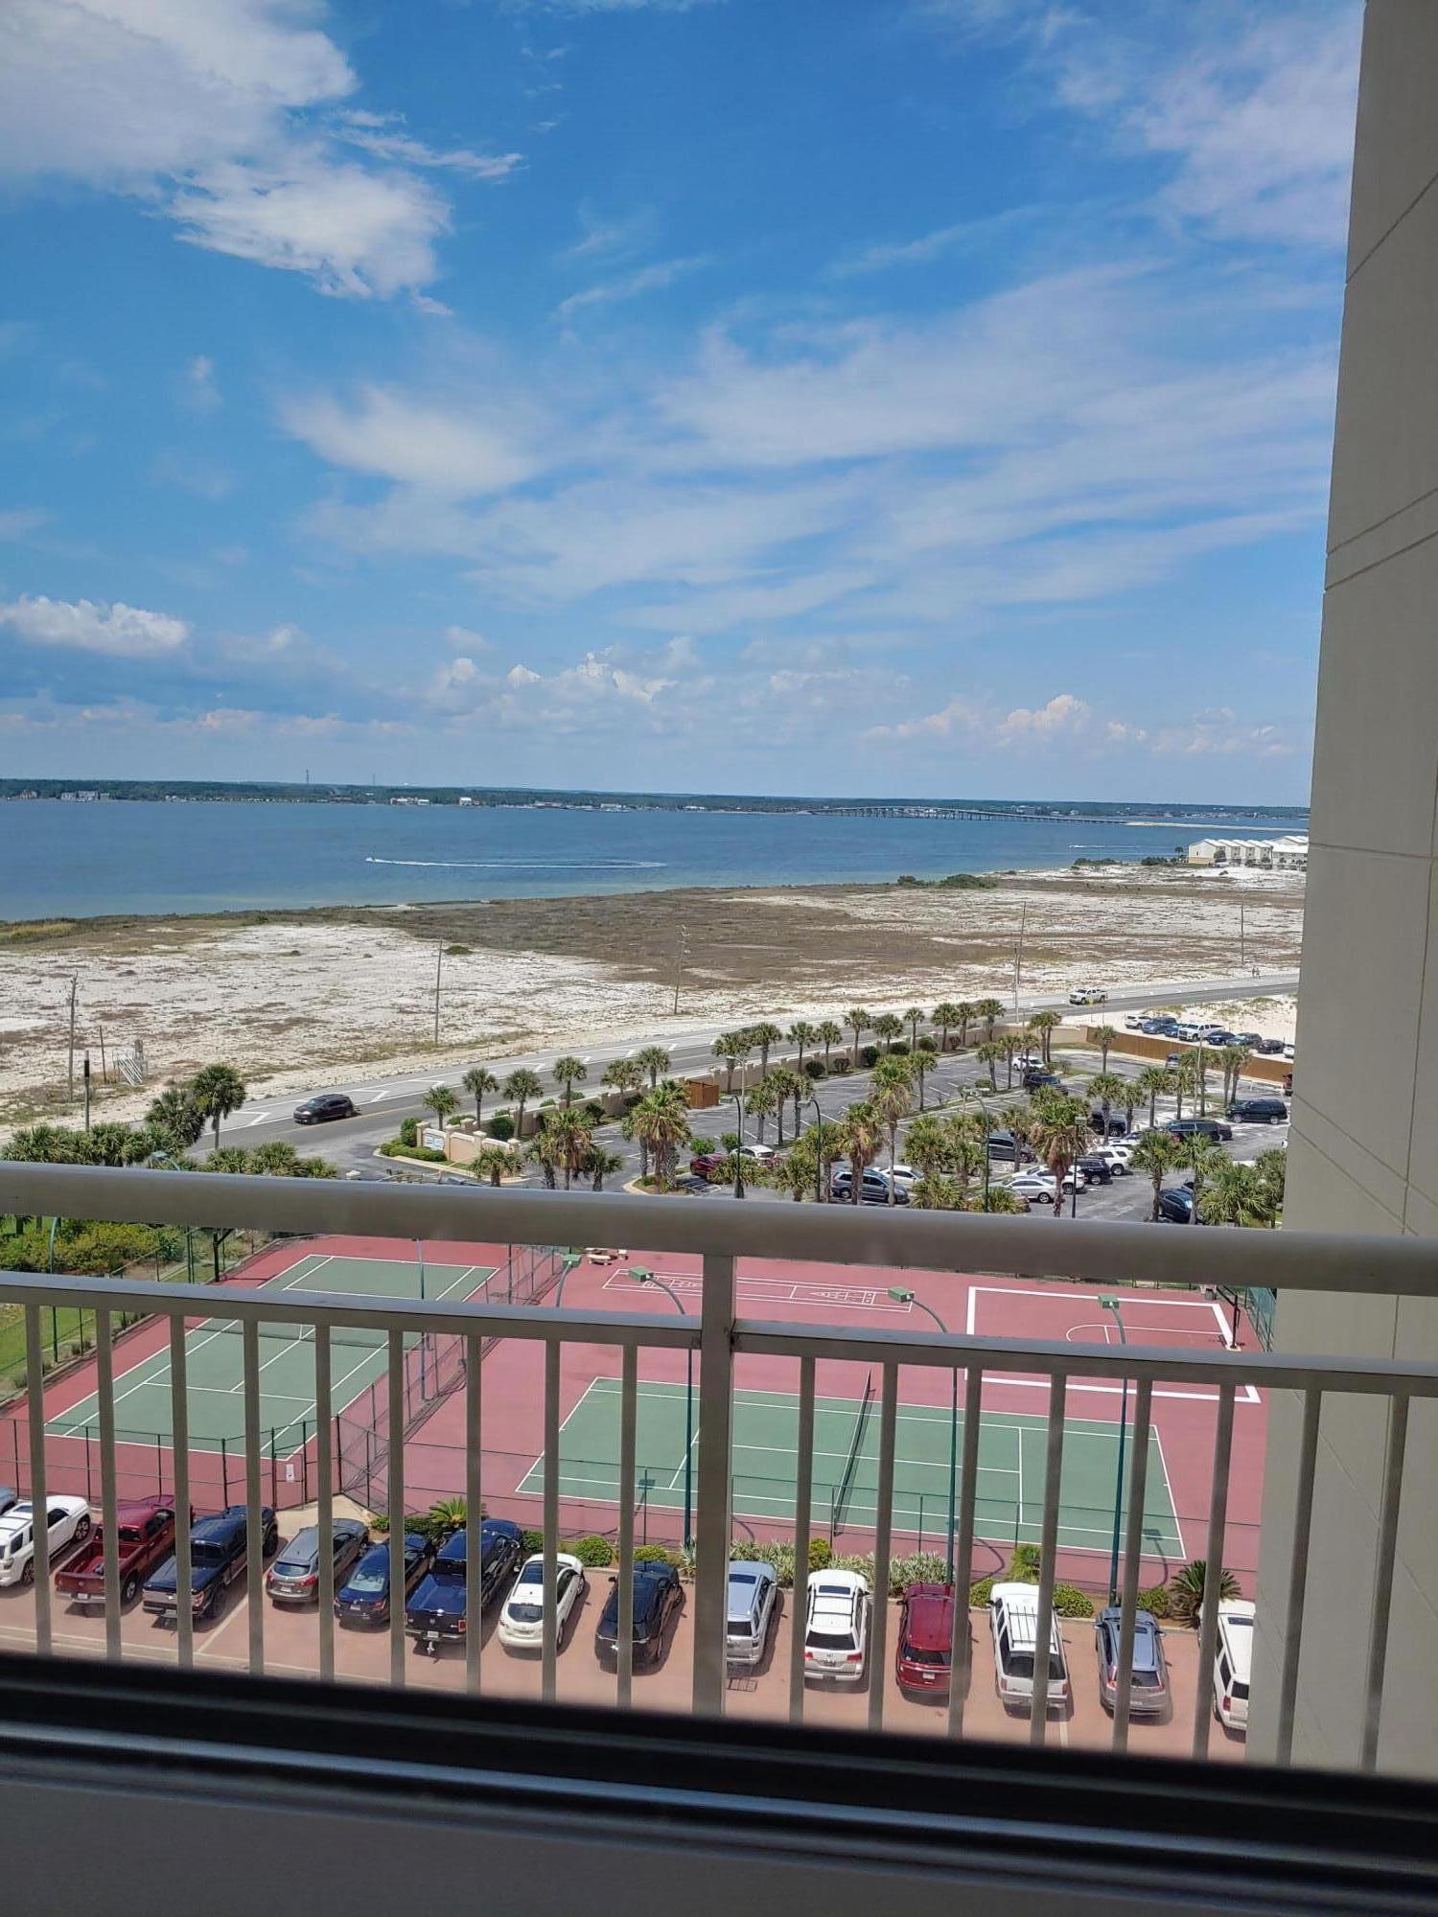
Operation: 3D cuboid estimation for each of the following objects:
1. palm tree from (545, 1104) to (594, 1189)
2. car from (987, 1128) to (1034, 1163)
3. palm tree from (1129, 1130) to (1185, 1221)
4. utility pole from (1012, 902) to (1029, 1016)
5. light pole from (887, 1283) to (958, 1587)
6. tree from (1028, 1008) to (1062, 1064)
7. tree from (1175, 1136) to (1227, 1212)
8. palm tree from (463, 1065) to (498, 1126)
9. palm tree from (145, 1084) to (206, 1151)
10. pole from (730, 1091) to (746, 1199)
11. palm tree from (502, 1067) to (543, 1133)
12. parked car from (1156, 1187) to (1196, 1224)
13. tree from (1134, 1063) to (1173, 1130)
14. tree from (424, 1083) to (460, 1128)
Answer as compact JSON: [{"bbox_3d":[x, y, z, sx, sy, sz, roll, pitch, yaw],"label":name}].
[{"bbox_3d":[-9.500,12.420,88.250,3.050,6.350,2.990,0,7,-6],"label":"palm tree"},{"bbox_3d":[20.667,13.638,100.256,4.700,1.750,1.900,4,7,22],"label":"car"},{"bbox_3d":[27.240,13.610,86.080,3.540,6.020,3.470,3,7,18],"label":"palm tree"},{"bbox_3d":[38.670,-0.289,177.844,1.000,12.600,0.600,1,7,0],"label":"utility pole"},{"bbox_3d":[6.736,15.939,46.040,0.650,9.400,2.900,-4,8,-35],"label":"light pole"},{"bbox_3d":[32.139,7.595,135.528,3.380,5.422,3.380,1,7,0],"label":"tree"},{"bbox_3d":[29.696,13.637,85.543,3.323,5.656,3.323,4,7,20],"label":"tree"},{"bbox_3d":[-17.913,10.621,103.821,2.691,5.270,2.691,0,7,-10],"label":"palm tree"},{"bbox_3d":[-37.301,11.197,95.155,4.000,5.090,4.000,1,7,0],"label":"palm tree"},{"bbox_3d":[0.899,12.196,78.730,0.600,9.000,2.500,3,7,19],"label":"pole"},{"bbox_3d":[-14.910,10.860,105.240,3.070,5.280,3.010,0,7,-8],"label":"palm tree"},{"bbox_3d":[29.310,15.542,86.078,1.850,1.620,4.600,-2,8,-23],"label":"parked car"},{"bbox_3d":[34.810,11.033,110.488,2.924,5.058,2.924,3,7,18],"label":"tree"},{"bbox_3d":[-20.240,11.247,101.159,2.730,4.300,2.730,1,7,0],"label":"tree"}]

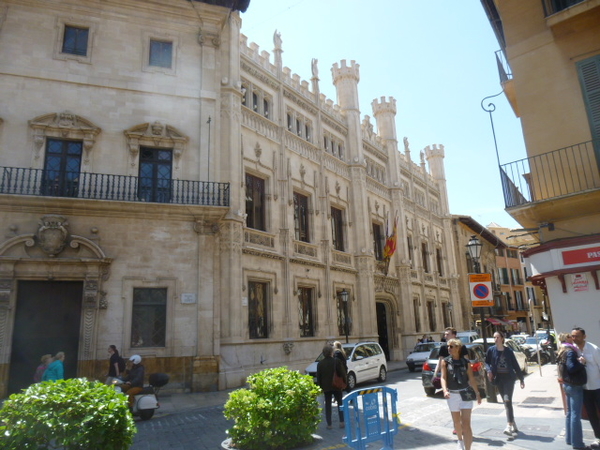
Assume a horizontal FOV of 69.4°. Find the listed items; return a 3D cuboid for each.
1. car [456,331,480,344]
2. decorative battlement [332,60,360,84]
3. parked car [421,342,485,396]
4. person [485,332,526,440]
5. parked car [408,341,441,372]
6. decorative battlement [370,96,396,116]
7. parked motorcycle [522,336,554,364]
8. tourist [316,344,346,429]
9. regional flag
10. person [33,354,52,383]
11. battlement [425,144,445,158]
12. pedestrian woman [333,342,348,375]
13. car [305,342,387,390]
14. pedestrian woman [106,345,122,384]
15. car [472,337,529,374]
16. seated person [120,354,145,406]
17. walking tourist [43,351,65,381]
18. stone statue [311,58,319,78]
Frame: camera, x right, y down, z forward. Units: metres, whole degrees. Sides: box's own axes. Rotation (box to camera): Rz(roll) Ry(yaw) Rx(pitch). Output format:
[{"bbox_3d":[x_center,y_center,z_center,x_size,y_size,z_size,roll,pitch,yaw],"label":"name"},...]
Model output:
[{"bbox_3d":[11.763,8.703,31.033,1.780,1.830,4.200,-13,-18,35],"label":"car"},{"bbox_3d":[3.445,-11.061,32.484,2.080,1.500,2.080,-2,-15,-1],"label":"decorative battlement"},{"bbox_3d":[5.492,4.670,14.197,1.760,1.480,4.400,-12,-18,32],"label":"parked car"},{"bbox_3d":[3.532,2.742,7.494,0.620,1.690,0.440,-10,-17,29],"label":"person"},{"bbox_3d":[7.086,7.047,23.191,1.600,1.400,3.750,-13,-18,37],"label":"parked car"},{"bbox_3d":[7.340,-9.880,37.577,2.080,1.500,2.080,-2,-15,-1],"label":"decorative battlement"},{"bbox_3d":[11.578,6.531,22.102,2.050,1.280,0.780,-13,-18,34],"label":"parked motorcycle"},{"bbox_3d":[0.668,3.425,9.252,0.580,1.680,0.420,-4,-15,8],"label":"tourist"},{"bbox_3d":[5.938,0.886,28.431,1.100,2.700,0.500,-13,-18,35],"label":"regional flag"},{"bbox_3d":[-7.254,4.486,12.300,0.420,1.570,0.480,3,-16,-18],"label":"person"},{"bbox_3d":[14.750,-7.635,47.263,2.080,1.500,2.080,-13,-18,35],"label":"battlement"},{"bbox_3d":[1.150,4.053,11.885,0.480,1.680,0.400,6,-17,-29],"label":"pedestrian woman"},{"bbox_3d":[2.009,5.745,17.883,1.800,1.650,4.390,-12,-18,34],"label":"car"},{"bbox_3d":[-5.412,4.373,12.535,0.520,1.700,0.480,3,-15,-18],"label":"pedestrian woman"},{"bbox_3d":[8.767,5.786,19.025,1.750,1.540,4.200,-12,-18,33],"label":"car"},{"bbox_3d":[-4.187,3.974,10.926,0.660,1.360,0.520,3,-16,-18],"label":"seated person"},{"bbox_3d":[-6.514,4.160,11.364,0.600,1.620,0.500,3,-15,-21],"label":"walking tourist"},{"bbox_3d":[0.967,-10.310,28.510,0.450,1.400,0.500,-13,-18,35],"label":"stone statue"}]

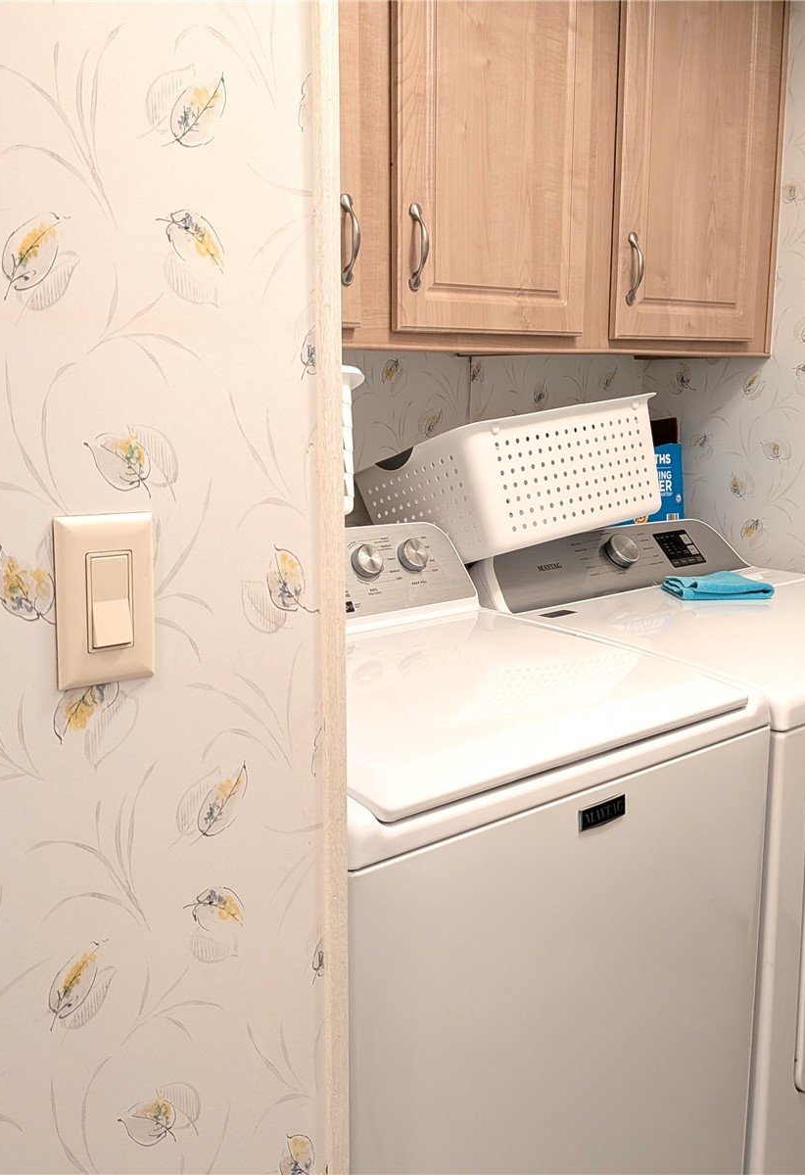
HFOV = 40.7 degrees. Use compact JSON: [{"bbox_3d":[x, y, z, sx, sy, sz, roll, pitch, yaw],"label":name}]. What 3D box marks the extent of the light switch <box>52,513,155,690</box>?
[{"bbox_3d":[-0.198,0.009,0.730,0.070,0.115,0.012,-6,12,-40],"label":"light switch"}]

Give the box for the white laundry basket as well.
[{"bbox_3d":[0.198,-0.168,1.919,0.484,0.200,0.368,-15,0,-37],"label":"white laundry basket"}]

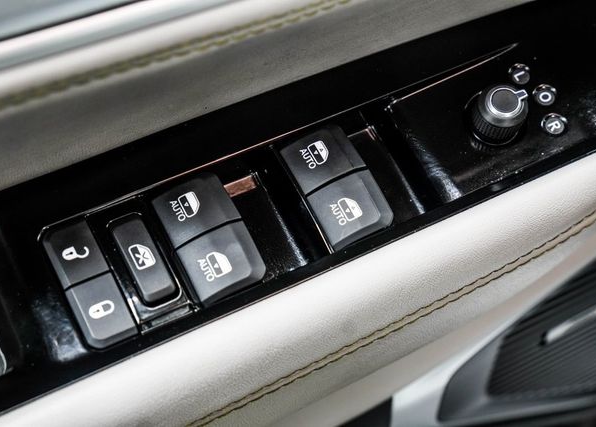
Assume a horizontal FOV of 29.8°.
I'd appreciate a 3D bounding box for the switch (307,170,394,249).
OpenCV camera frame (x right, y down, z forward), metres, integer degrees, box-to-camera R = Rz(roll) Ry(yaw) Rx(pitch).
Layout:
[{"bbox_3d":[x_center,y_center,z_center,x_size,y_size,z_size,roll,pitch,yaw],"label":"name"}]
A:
[{"bbox_3d":[0.020,-0.002,0.420,0.027,0.010,0.022,-23,73,-18],"label":"switch"}]

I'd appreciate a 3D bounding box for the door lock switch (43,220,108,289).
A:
[{"bbox_3d":[-0.078,0.016,0.395,0.017,0.007,0.020,-23,73,-18],"label":"door lock switch"}]

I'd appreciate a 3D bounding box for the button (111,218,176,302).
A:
[{"bbox_3d":[-0.055,0.017,0.398,0.011,0.006,0.030,-23,73,-18],"label":"button"}]

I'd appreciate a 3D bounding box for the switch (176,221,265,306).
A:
[{"bbox_3d":[-0.027,0.018,0.403,0.027,0.010,0.022,-23,73,-18],"label":"switch"}]

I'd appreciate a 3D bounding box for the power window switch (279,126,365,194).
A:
[{"bbox_3d":[0.009,-0.020,0.425,0.027,0.010,0.020,-23,73,-18],"label":"power window switch"}]

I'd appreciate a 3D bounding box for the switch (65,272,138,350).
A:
[{"bbox_3d":[-0.068,0.035,0.389,0.017,0.007,0.024,-23,73,-18],"label":"switch"}]

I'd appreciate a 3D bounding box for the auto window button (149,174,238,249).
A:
[{"bbox_3d":[-0.037,0.000,0.408,0.027,0.010,0.020,-23,73,-18],"label":"auto window button"}]

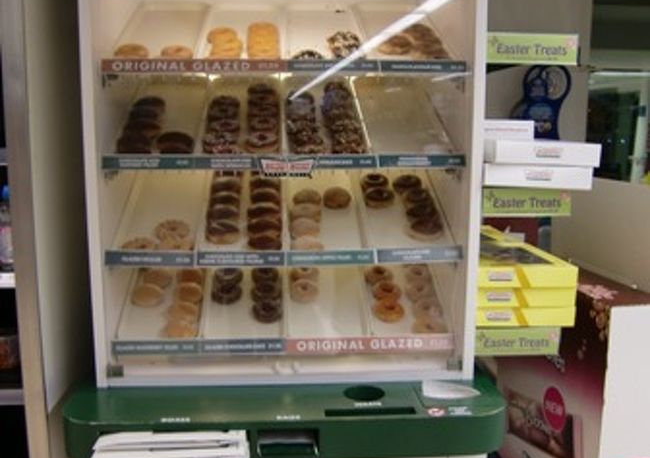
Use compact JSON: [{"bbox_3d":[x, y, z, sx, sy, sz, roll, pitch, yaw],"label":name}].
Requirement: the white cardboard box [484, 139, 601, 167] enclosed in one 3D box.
[{"bbox_3d":[0.564,-0.219,1.976,0.275,0.058,0.350,2,8,-4],"label":"white cardboard box"}]

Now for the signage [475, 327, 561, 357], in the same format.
[{"bbox_3d":[0.521,0.307,1.903,0.240,0.073,0.015,0,8,-4],"label":"signage"}]

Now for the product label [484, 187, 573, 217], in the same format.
[{"bbox_3d":[0.531,-0.071,1.848,0.240,0.070,0.015,0,8,-4],"label":"product label"}]

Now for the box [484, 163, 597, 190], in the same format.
[{"bbox_3d":[0.543,-0.163,1.982,0.280,0.056,0.350,2,8,-4],"label":"box"}]

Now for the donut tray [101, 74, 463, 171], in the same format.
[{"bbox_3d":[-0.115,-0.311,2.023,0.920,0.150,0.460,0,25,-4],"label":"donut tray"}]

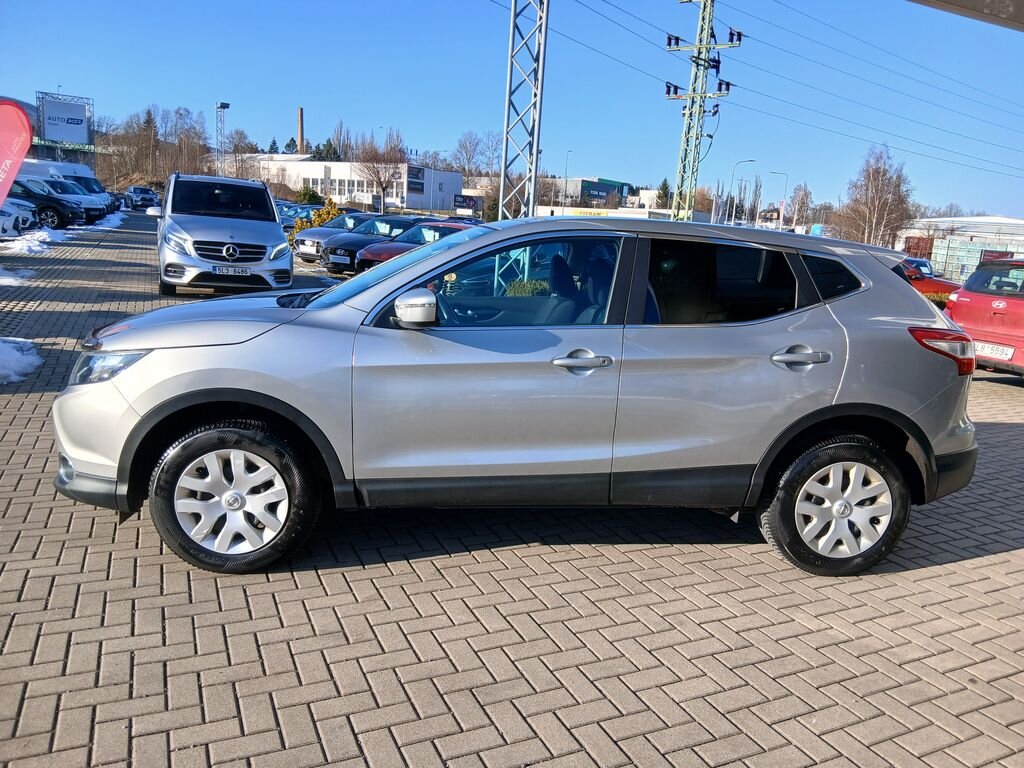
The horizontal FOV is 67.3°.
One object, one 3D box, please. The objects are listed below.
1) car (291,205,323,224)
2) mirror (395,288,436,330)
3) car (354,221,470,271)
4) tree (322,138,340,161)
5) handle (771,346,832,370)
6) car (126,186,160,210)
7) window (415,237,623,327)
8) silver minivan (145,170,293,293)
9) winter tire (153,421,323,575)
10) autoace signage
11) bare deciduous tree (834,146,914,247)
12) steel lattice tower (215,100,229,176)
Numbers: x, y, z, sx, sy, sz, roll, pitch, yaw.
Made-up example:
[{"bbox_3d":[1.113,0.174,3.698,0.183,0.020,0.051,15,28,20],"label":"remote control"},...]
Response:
[{"bbox_3d":[-6.339,-5.206,26.000,1.800,1.480,4.350,9,13,29],"label":"car"},{"bbox_3d":[-0.374,-0.290,2.979,0.160,0.160,0.230,2,13,-7],"label":"mirror"},{"bbox_3d":[-1.298,-2.570,15.973,1.800,1.460,4.340,9,13,29],"label":"car"},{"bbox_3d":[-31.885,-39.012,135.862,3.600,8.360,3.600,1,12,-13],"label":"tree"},{"bbox_3d":[1.224,-0.108,3.264,0.260,0.085,0.060,2,13,-7],"label":"handle"},{"bbox_3d":[-31.383,-15.773,65.500,1.860,1.800,5.000,-5,15,-35],"label":"car"},{"bbox_3d":[0.032,-0.429,3.185,0.890,0.430,0.060,2,-11,-7],"label":"window"},{"bbox_3d":[-5.122,-2.655,13.334,1.950,1.900,5.100,-3,14,-25],"label":"silver minivan"},{"bbox_3d":[-1.155,0.455,3.261,0.685,0.680,0.220,2,11,-6],"label":"winter tire"},{"bbox_3d":[-34.833,-20.439,60.000,3.050,3.000,0.300,-3,14,-30],"label":"autoace signage"},{"bbox_3d":[36.544,-18.218,77.109,7.000,10.760,7.000,9,13,23],"label":"bare deciduous tree"},{"bbox_3d":[-14.145,-10.651,37.561,0.600,5.900,0.500,-2,12,-27],"label":"steel lattice tower"}]

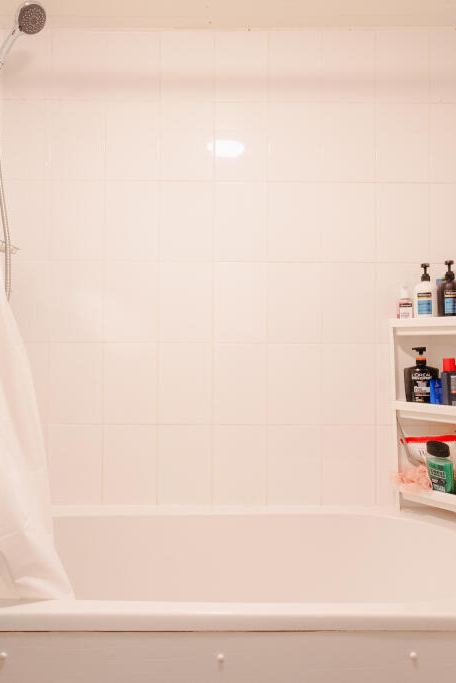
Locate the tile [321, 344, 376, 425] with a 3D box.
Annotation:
[{"bbox_3d":[0.451,0.161,1.713,0.202,0.303,0.010,0,-1,0],"label":"tile"}]

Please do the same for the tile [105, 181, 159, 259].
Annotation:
[{"bbox_3d":[-0.359,-0.450,1.707,0.201,0.302,0.014,0,0,0],"label":"tile"}]

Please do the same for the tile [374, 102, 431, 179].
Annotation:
[{"bbox_3d":[0.653,-0.744,1.710,0.200,0.300,0.010,0,-1,-1],"label":"tile"}]

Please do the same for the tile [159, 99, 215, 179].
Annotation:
[{"bbox_3d":[-0.156,-0.758,1.724,0.202,0.303,0.010,0,-1,0],"label":"tile"}]

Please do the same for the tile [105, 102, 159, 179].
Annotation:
[{"bbox_3d":[-0.355,-0.750,1.698,0.200,0.300,0.010,0,-1,-1],"label":"tile"}]

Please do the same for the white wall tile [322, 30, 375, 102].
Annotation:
[{"bbox_3d":[0.458,-1.044,1.730,0.202,0.271,0.010,0,-1,0],"label":"white wall tile"}]

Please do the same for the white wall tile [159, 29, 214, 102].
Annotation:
[{"bbox_3d":[-0.150,-1.022,1.691,0.199,0.262,0.010,0,0,0],"label":"white wall tile"}]

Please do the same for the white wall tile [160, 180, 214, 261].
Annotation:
[{"bbox_3d":[-0.153,-0.442,1.687,0.199,0.298,0.010,0,0,0],"label":"white wall tile"}]

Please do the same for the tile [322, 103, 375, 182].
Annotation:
[{"bbox_3d":[0.451,-0.746,1.708,0.200,0.300,0.010,0,-1,-1],"label":"tile"}]

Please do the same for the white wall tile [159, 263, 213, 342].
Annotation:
[{"bbox_3d":[-0.154,-0.143,1.685,0.199,0.298,0.010,0,0,0],"label":"white wall tile"}]

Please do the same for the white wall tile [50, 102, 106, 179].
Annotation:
[{"bbox_3d":[-0.559,-0.754,1.706,0.201,0.302,0.014,0,0,0],"label":"white wall tile"}]

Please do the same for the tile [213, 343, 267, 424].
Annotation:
[{"bbox_3d":[0.043,0.158,1.712,0.202,0.303,0.010,0,-1,0],"label":"tile"}]

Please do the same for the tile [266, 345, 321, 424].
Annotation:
[{"bbox_3d":[0.245,0.161,1.710,0.201,0.302,0.014,0,0,0],"label":"tile"}]

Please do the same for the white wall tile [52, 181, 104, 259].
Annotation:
[{"bbox_3d":[-0.566,-0.455,1.719,0.202,0.303,0.010,0,-1,0],"label":"white wall tile"}]

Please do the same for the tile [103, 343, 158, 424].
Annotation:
[{"bbox_3d":[-0.360,0.155,1.682,0.200,0.300,0.010,0,-1,-1],"label":"tile"}]

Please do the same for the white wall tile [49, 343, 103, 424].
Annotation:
[{"bbox_3d":[-0.562,0.154,1.680,0.200,0.300,0.010,0,-1,-1],"label":"white wall tile"}]

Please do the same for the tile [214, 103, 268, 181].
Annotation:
[{"bbox_3d":[0.049,-0.750,1.711,0.201,0.302,0.014,0,0,0],"label":"tile"}]

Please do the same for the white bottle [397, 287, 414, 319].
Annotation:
[{"bbox_3d":[0.646,-0.141,1.651,0.061,0.118,0.037,0,-1,27],"label":"white bottle"}]

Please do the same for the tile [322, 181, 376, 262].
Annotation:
[{"bbox_3d":[0.452,-0.444,1.713,0.201,0.302,0.014,0,0,0],"label":"tile"}]

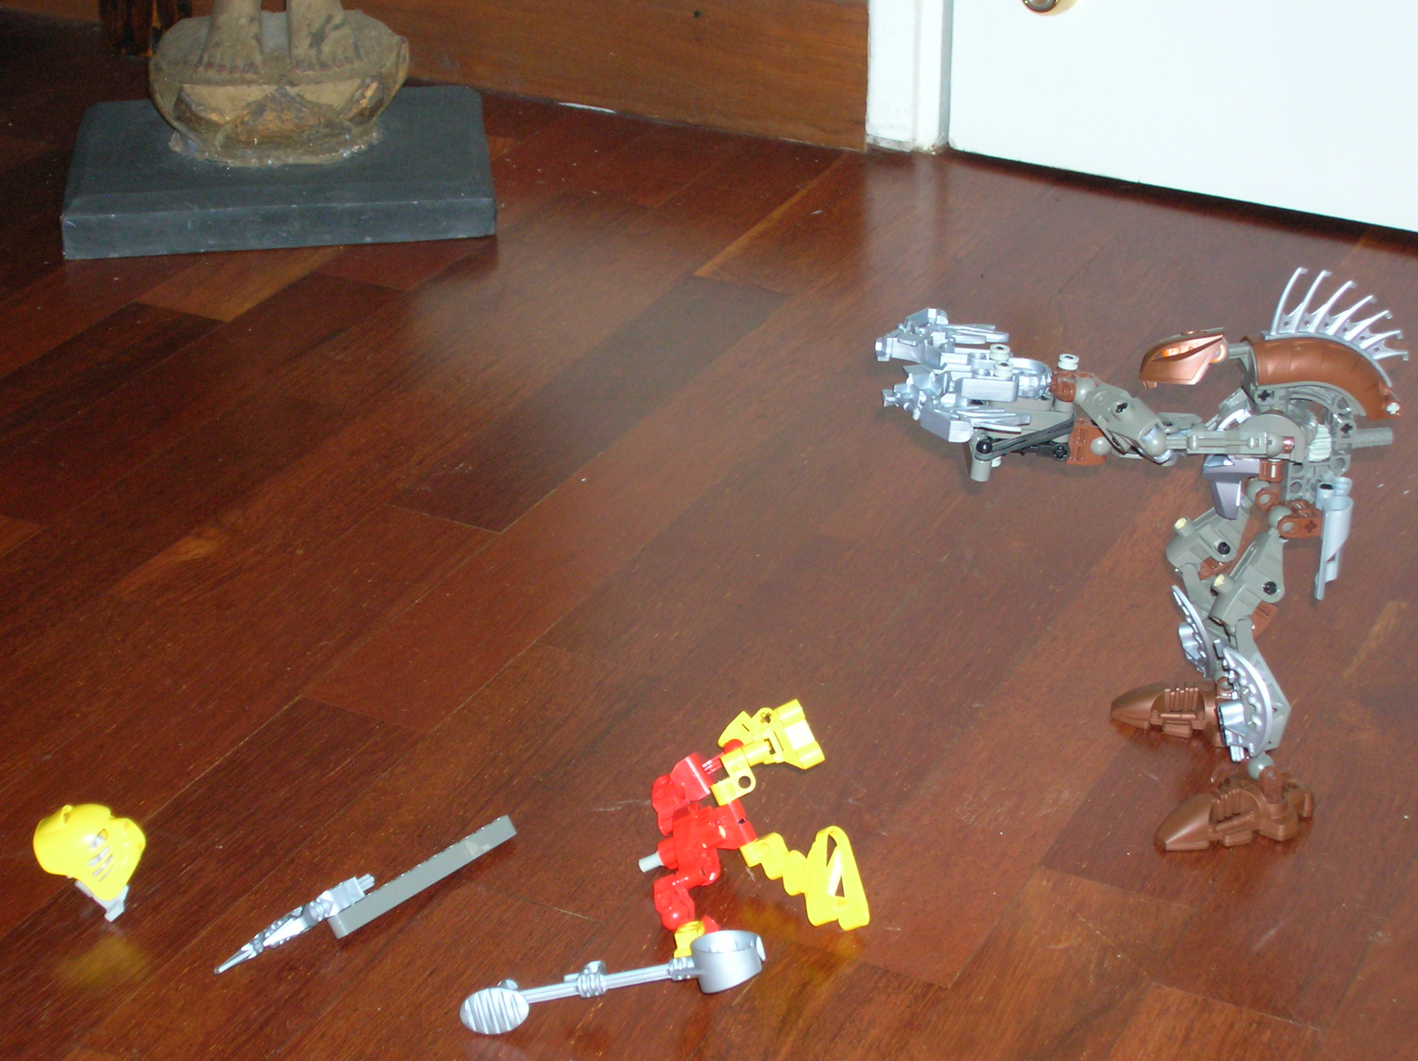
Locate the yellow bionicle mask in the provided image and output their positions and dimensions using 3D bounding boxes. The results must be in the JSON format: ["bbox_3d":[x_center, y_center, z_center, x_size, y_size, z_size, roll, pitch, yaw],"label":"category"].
[{"bbox_3d":[-0.223,0.114,1.034,0.032,0.036,0.029,-38,3,7],"label":"yellow bionicle mask"}]

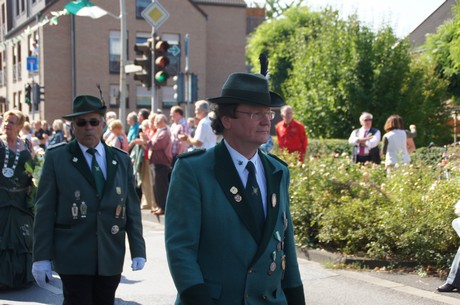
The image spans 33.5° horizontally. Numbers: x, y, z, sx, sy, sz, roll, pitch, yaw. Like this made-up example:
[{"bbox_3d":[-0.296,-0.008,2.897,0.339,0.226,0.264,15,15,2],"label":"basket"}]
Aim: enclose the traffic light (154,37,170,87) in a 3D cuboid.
[{"bbox_3d":[-1.292,-1.707,14.600,0.280,0.930,0.350,-1,2,-20],"label":"traffic light"}]

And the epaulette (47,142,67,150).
[{"bbox_3d":[-1.018,-0.035,4.500,0.125,0.020,0.055,-18,10,0],"label":"epaulette"}]

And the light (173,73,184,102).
[{"bbox_3d":[-1.649,-2.071,24.500,0.350,0.950,0.280,1,2,29],"label":"light"}]

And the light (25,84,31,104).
[{"bbox_3d":[-9.093,-2.601,34.500,0.280,0.930,0.340,2,3,40],"label":"light"}]

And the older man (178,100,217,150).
[{"bbox_3d":[-0.401,0.263,9.600,0.500,1.820,0.500,0,2,-10],"label":"older man"}]

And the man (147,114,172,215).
[{"bbox_3d":[-1.207,0.205,13.100,0.470,1.710,0.500,0,2,-12],"label":"man"}]

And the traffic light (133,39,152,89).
[{"bbox_3d":[-1.660,-1.669,14.600,0.350,0.930,0.280,-1,2,-20],"label":"traffic light"}]

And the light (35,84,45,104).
[{"bbox_3d":[-8.565,-2.601,34.500,0.360,0.940,0.280,-1,2,-23],"label":"light"}]

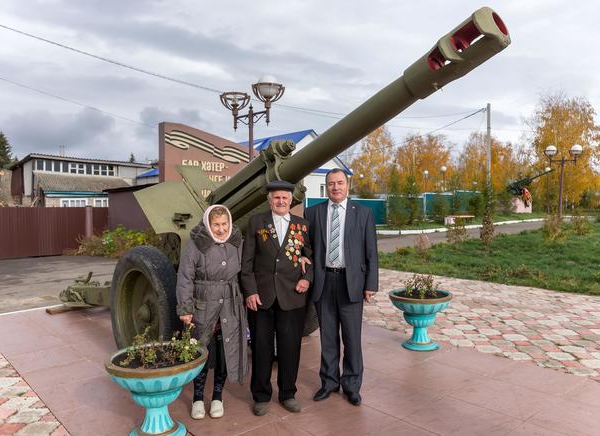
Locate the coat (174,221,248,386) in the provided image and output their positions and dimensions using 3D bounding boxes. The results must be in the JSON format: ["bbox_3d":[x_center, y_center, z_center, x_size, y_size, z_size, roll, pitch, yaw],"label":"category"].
[{"bbox_3d":[-0.627,0.609,3.107,0.510,1.110,0.370,-1,3,-18],"label":"coat"}]

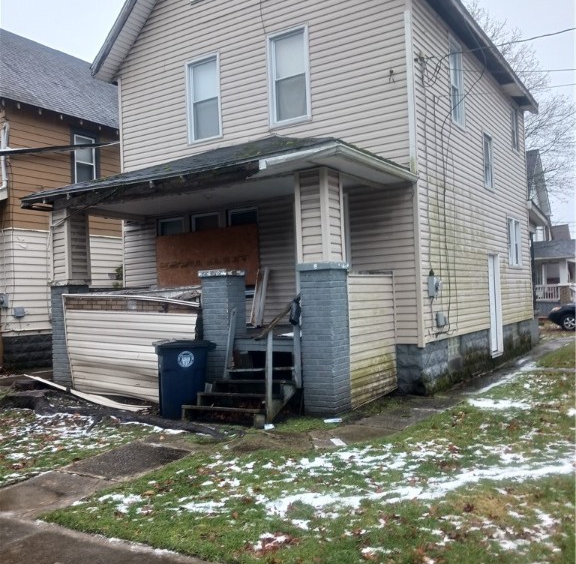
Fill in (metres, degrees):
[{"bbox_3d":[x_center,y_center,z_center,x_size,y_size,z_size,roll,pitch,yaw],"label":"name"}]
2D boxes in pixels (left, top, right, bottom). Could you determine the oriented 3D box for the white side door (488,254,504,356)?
[{"bbox_3d":[4.089,0.453,11.892,0.104,2.007,0.884,-3,-1,33],"label":"white side door"}]

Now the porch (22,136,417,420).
[{"bbox_3d":[-1.251,-0.280,8.768,5.720,3.952,2.600,-3,-1,33],"label":"porch"}]

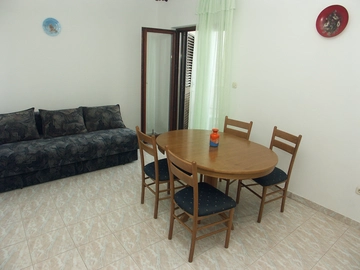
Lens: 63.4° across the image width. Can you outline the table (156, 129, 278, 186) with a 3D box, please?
[{"bbox_3d":[0.310,0.472,2.959,0.975,0.740,1.261,-15,25,-43],"label":"table"}]

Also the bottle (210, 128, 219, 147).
[{"bbox_3d":[0.346,0.027,2.863,0.088,0.168,0.088,2,18,-1],"label":"bottle"}]

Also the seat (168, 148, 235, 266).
[{"bbox_3d":[0.160,0.540,2.473,0.461,0.893,0.434,-10,21,-33],"label":"seat"}]

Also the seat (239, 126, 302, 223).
[{"bbox_3d":[0.909,0.387,3.057,0.461,0.893,0.434,-6,20,-25],"label":"seat"}]

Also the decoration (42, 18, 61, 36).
[{"bbox_3d":[-1.711,-1.439,3.894,0.240,0.240,0.025,-12,23,-37],"label":"decoration"}]

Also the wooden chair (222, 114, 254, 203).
[{"bbox_3d":[0.530,0.260,3.401,0.434,0.893,0.461,19,24,41],"label":"wooden chair"}]

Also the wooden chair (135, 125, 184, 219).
[{"bbox_3d":[-0.167,0.353,3.014,0.461,0.893,0.434,-9,21,-31],"label":"wooden chair"}]

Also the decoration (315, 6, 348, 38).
[{"bbox_3d":[1.435,-1.073,2.761,0.030,0.293,0.293,-12,23,-37],"label":"decoration"}]

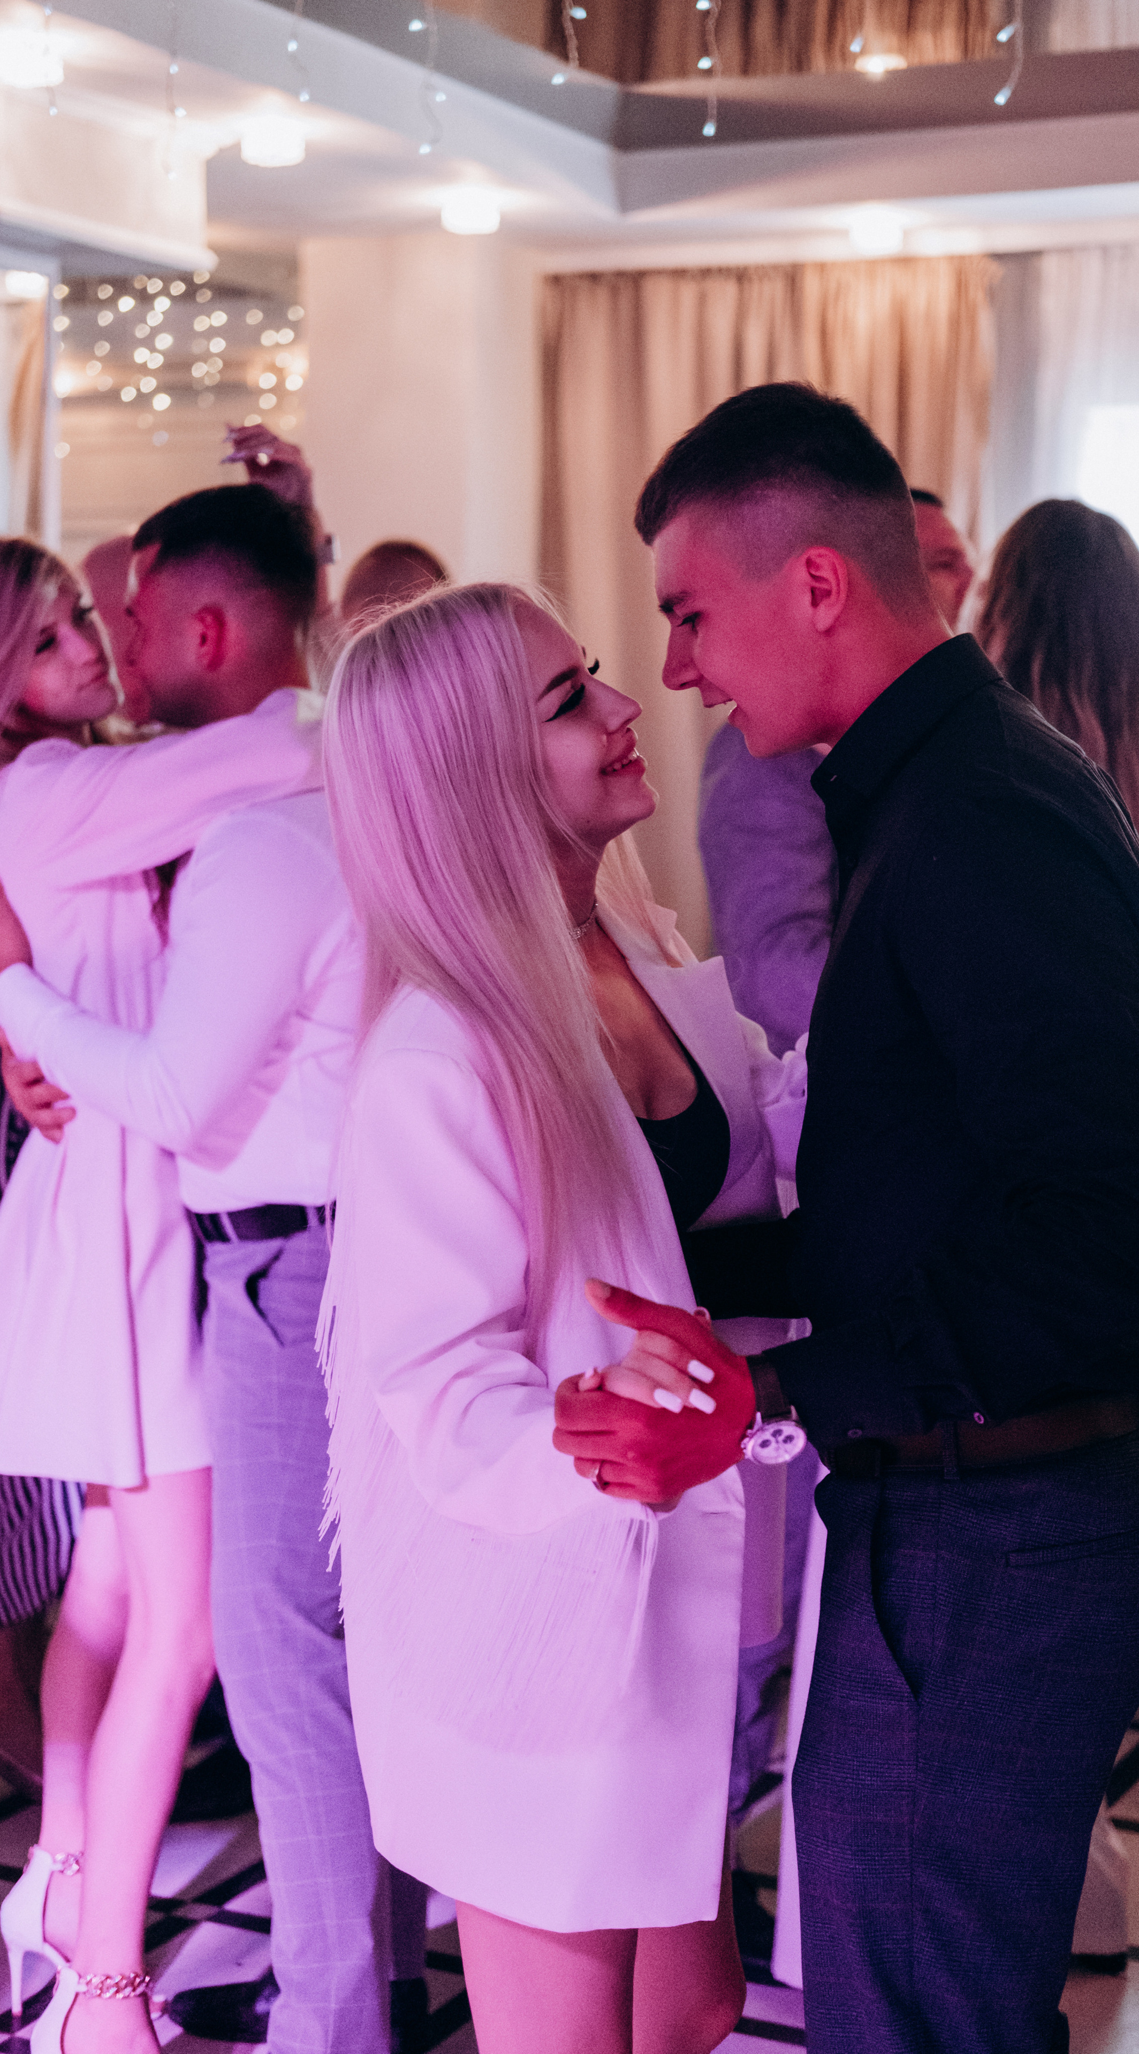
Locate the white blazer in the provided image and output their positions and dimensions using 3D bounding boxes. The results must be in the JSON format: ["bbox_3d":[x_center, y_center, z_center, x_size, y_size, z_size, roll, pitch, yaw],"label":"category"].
[{"bbox_3d":[-0.002,0.284,2.280,0.380,0.770,0.450,4,7,32],"label":"white blazer"}]

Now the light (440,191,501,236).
[{"bbox_3d":[-0.199,-1.648,6.130,0.112,0.070,0.112,1,6,0],"label":"light"}]

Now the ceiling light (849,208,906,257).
[{"bbox_3d":[0.657,-1.688,6.460,0.112,0.070,0.112,1,6,0],"label":"ceiling light"}]

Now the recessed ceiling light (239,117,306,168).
[{"bbox_3d":[-0.537,-1.607,5.500,0.112,0.070,0.112,1,6,0],"label":"recessed ceiling light"}]

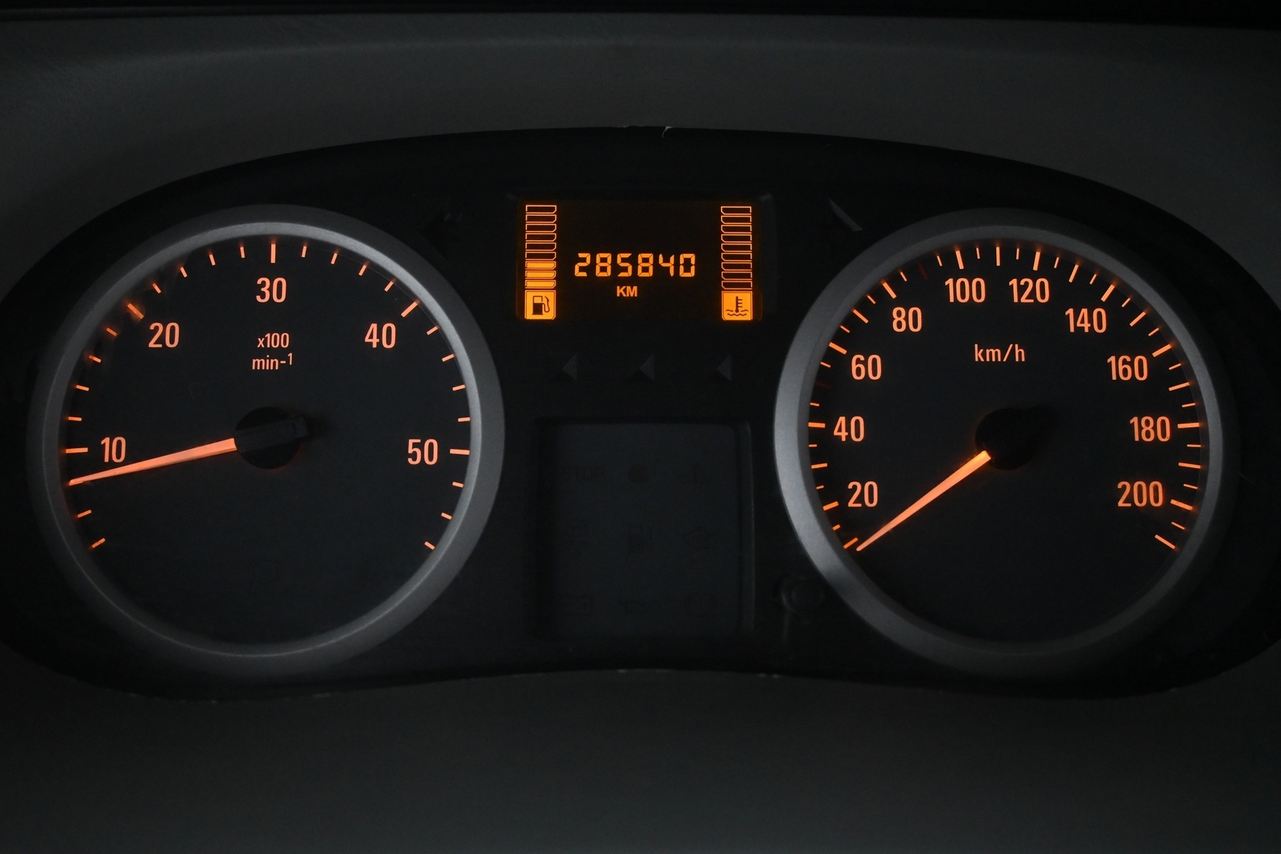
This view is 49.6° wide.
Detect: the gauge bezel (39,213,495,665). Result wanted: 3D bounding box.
[{"bbox_3d":[-0.085,0.003,0.317,0.108,0.108,0.020,0,-7,-2],"label":"gauge bezel"}]

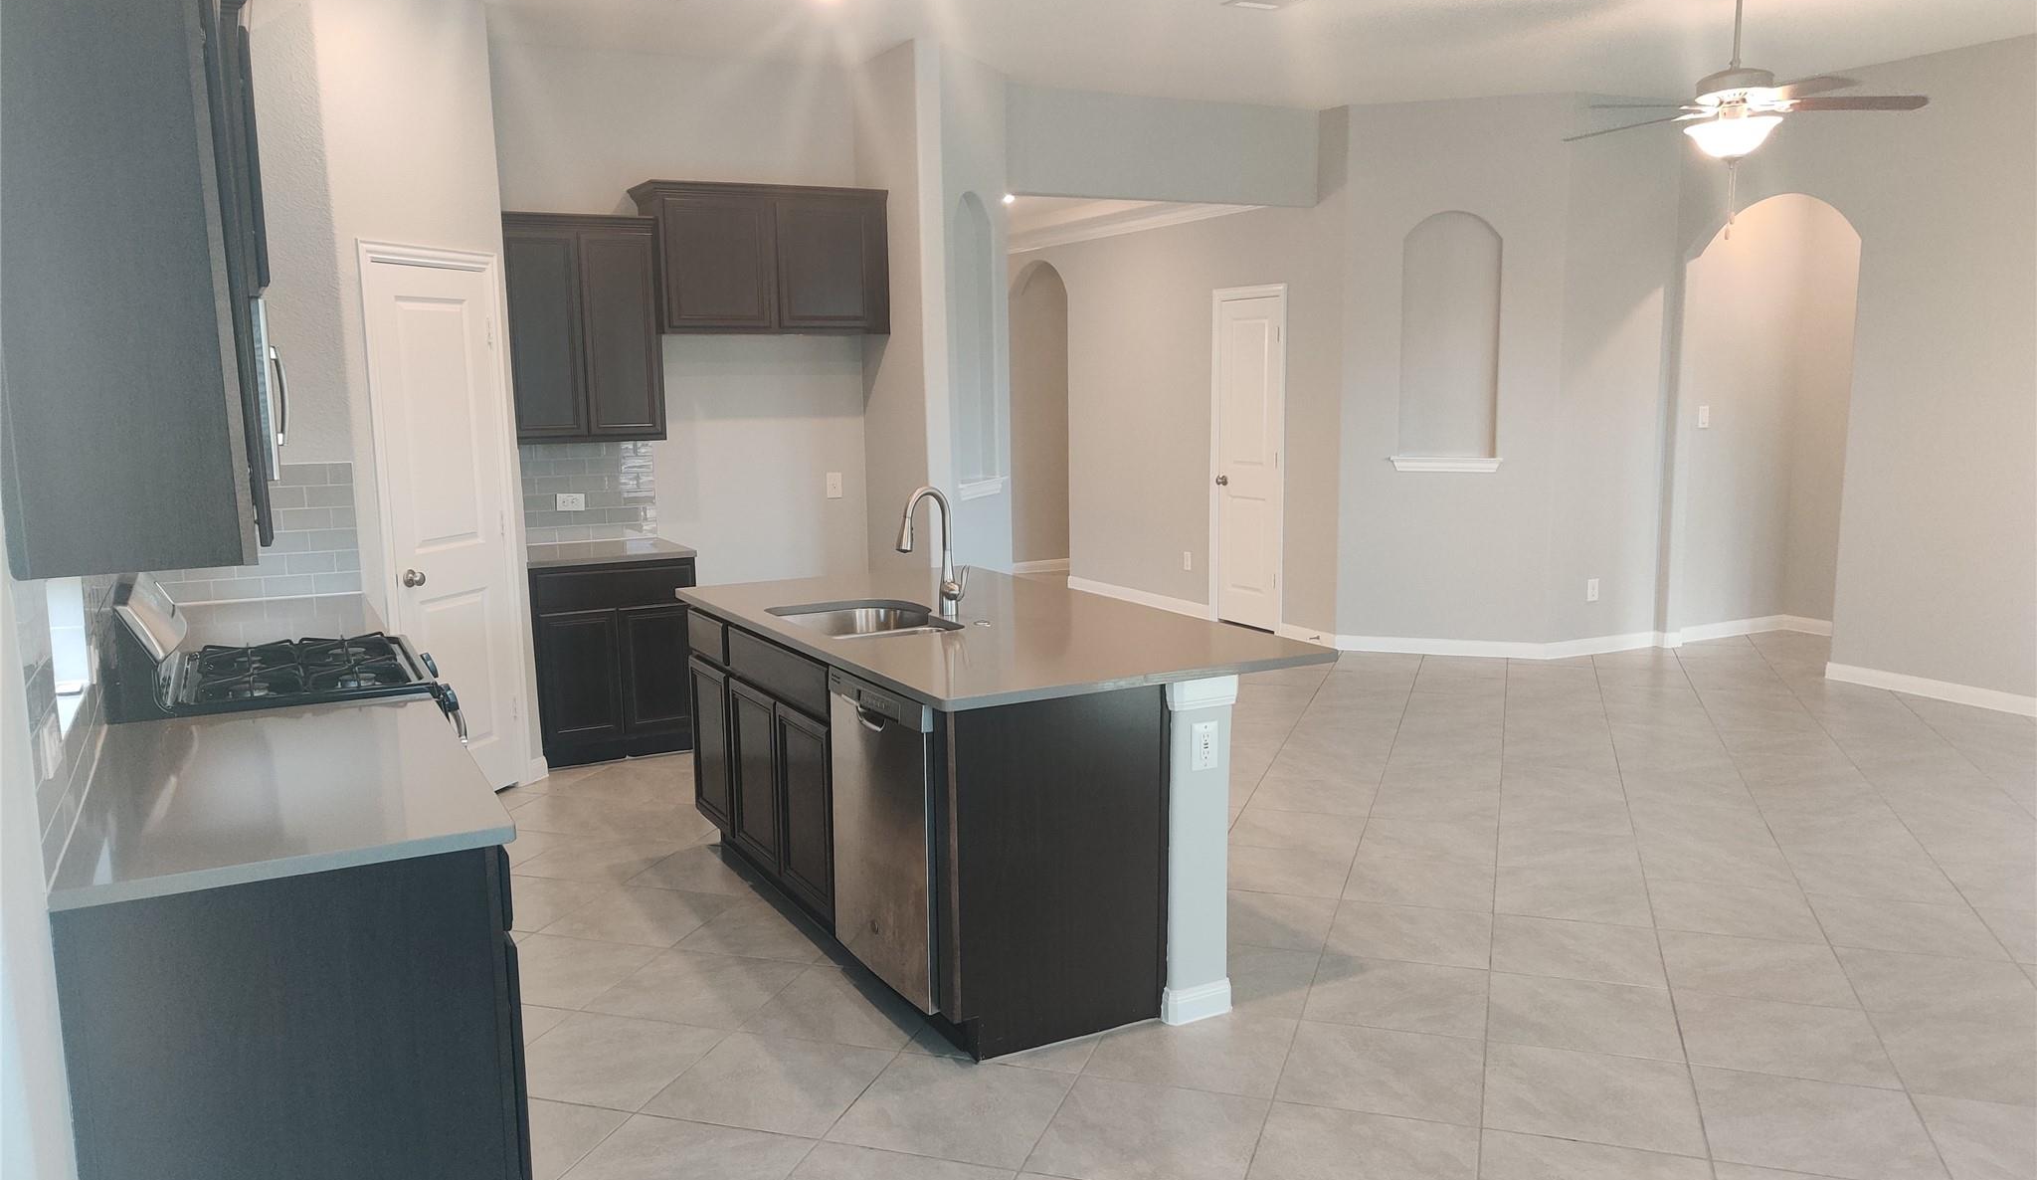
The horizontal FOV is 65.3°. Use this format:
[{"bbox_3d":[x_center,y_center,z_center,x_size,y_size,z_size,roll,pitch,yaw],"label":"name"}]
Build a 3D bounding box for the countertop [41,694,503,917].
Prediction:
[{"bbox_3d":[-1.440,0.373,3.118,0.675,0.034,1.160,-5,10,-27],"label":"countertop"}]

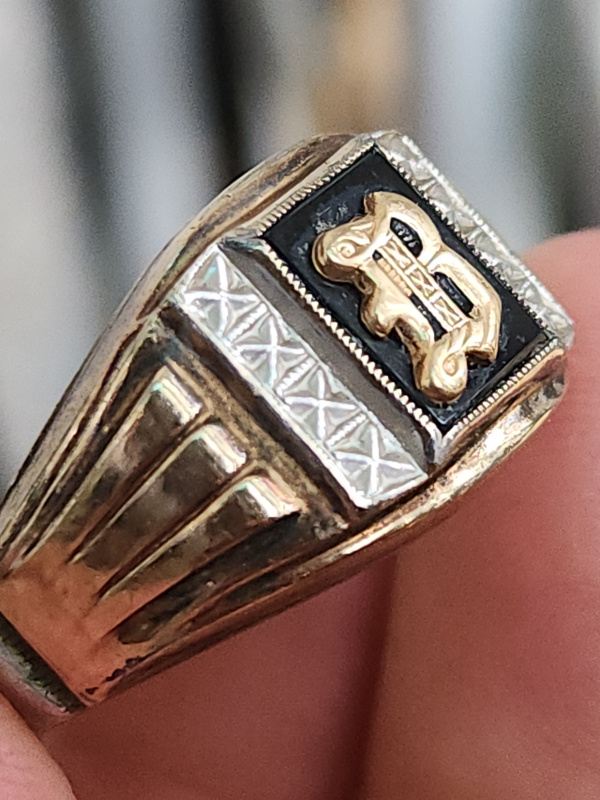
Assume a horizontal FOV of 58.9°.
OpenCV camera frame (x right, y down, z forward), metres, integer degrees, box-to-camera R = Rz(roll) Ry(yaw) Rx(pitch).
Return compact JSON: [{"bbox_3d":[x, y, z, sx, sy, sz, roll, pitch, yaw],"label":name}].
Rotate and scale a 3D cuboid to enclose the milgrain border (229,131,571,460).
[{"bbox_3d":[0.005,-0.005,0.025,0.011,0.002,0.013,-41,86,-25],"label":"milgrain border"}]

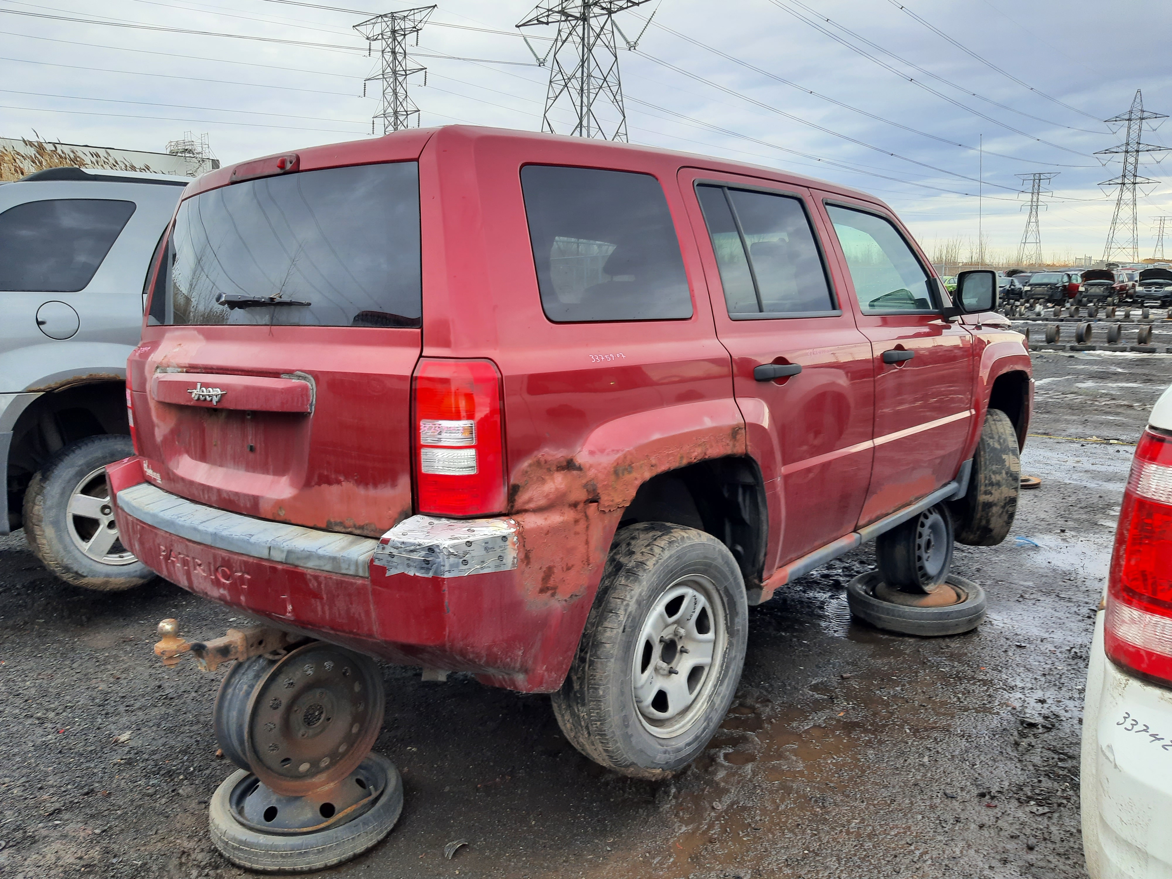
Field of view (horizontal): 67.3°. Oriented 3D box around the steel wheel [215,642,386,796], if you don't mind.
[{"bbox_3d":[-0.789,0.752,2.447,0.189,0.410,0.410,-1,7,43],"label":"steel wheel"}]

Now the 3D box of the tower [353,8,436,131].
[{"bbox_3d":[-16.469,-24.535,77.204,10.600,23.850,5.000,8,13,38],"label":"tower"}]

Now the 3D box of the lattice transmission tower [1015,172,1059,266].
[{"bbox_3d":[117.700,-55.940,231.670,11.000,27.700,6.000,9,14,40],"label":"lattice transmission tower"}]

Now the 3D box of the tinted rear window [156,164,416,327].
[{"bbox_3d":[-0.843,-0.481,2.290,1.300,0.380,0.080,6,-4,41],"label":"tinted rear window"}]

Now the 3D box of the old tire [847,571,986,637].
[{"bbox_3d":[1.441,0.711,3.852,0.567,0.108,0.567,0,10,0],"label":"old tire"}]

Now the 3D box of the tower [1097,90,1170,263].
[{"bbox_3d":[122.873,-56.315,199.339,15.600,43.150,6.600,8,13,36],"label":"tower"}]

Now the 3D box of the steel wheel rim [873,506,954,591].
[{"bbox_3d":[1.465,0.467,3.915,0.392,0.392,0.170,-10,9,-44],"label":"steel wheel rim"}]

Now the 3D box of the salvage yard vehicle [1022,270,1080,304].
[{"bbox_3d":[24.325,-7.878,45.900,1.950,1.750,4.900,8,13,39],"label":"salvage yard vehicle"}]

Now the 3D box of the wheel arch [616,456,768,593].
[{"bbox_3d":[0.259,0.278,2.438,0.180,0.460,0.760,6,11,41],"label":"wheel arch"}]

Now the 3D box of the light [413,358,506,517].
[{"bbox_3d":[-0.265,-0.005,1.837,0.190,0.330,0.115,8,13,41],"label":"light"}]

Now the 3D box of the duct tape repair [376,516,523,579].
[{"bbox_3d":[-0.280,0.216,1.841,0.195,0.110,0.215,8,13,41],"label":"duct tape repair"}]

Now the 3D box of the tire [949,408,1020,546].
[{"bbox_3d":[1.956,0.186,4.364,0.210,0.672,0.672,2,10,13],"label":"tire"}]

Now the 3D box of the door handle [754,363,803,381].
[{"bbox_3d":[0.582,-0.202,2.644,0.050,0.045,0.225,6,11,41],"label":"door handle"}]

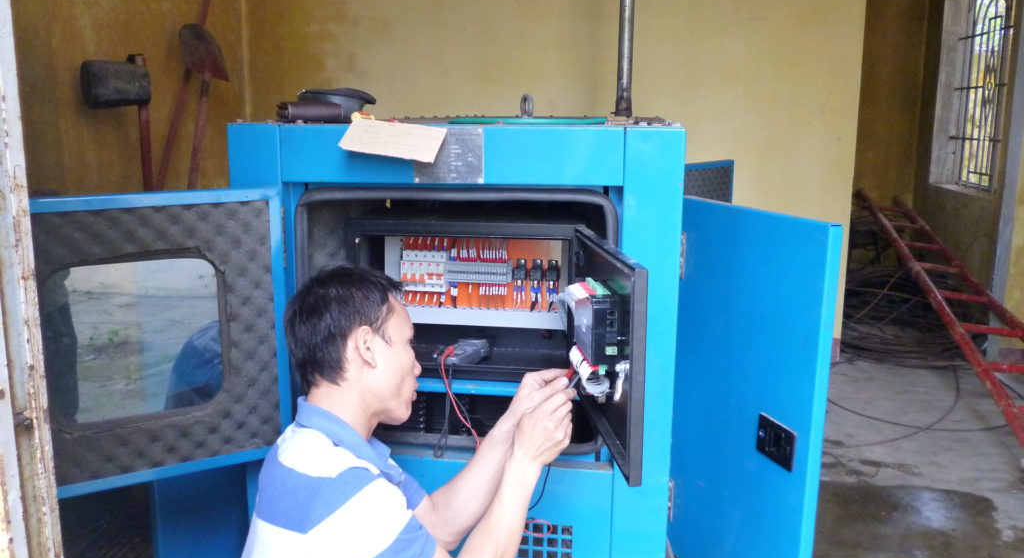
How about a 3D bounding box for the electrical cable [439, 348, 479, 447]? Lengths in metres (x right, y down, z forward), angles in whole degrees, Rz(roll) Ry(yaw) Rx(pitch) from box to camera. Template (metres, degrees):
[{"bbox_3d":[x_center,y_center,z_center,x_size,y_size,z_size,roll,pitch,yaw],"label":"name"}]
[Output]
[{"bbox_3d":[-0.098,0.218,1.511,0.075,0.200,0.070,2,11,7],"label":"electrical cable"}]

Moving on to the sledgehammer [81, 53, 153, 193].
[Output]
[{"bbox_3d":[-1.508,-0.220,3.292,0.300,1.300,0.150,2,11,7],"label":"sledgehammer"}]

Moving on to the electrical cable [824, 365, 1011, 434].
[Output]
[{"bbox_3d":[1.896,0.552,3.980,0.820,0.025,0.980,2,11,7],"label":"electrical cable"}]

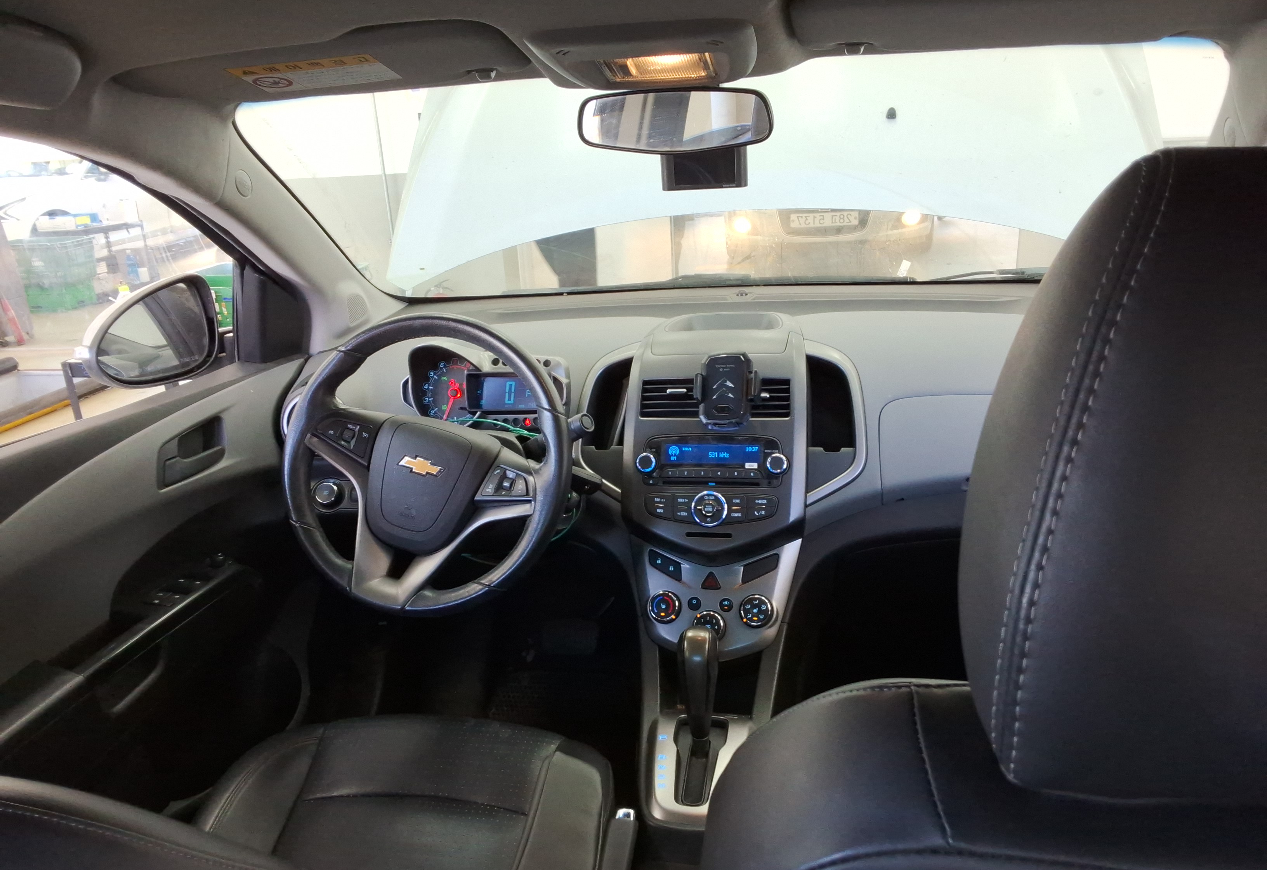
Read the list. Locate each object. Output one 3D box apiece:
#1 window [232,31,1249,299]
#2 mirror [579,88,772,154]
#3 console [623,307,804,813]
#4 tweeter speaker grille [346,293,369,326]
[{"bbox_3d":[0.117,-0.325,1.390,1.220,0.110,0.660,0,-12,12],"label":"window"},{"bbox_3d":[0.048,-0.332,1.088,0.224,0.066,0.042,9,22,26],"label":"mirror"},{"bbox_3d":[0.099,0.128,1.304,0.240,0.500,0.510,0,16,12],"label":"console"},{"bbox_3d":[-0.468,-0.212,1.739,0.045,0.062,0.012,-12,4,-29],"label":"tweeter speaker grille"}]

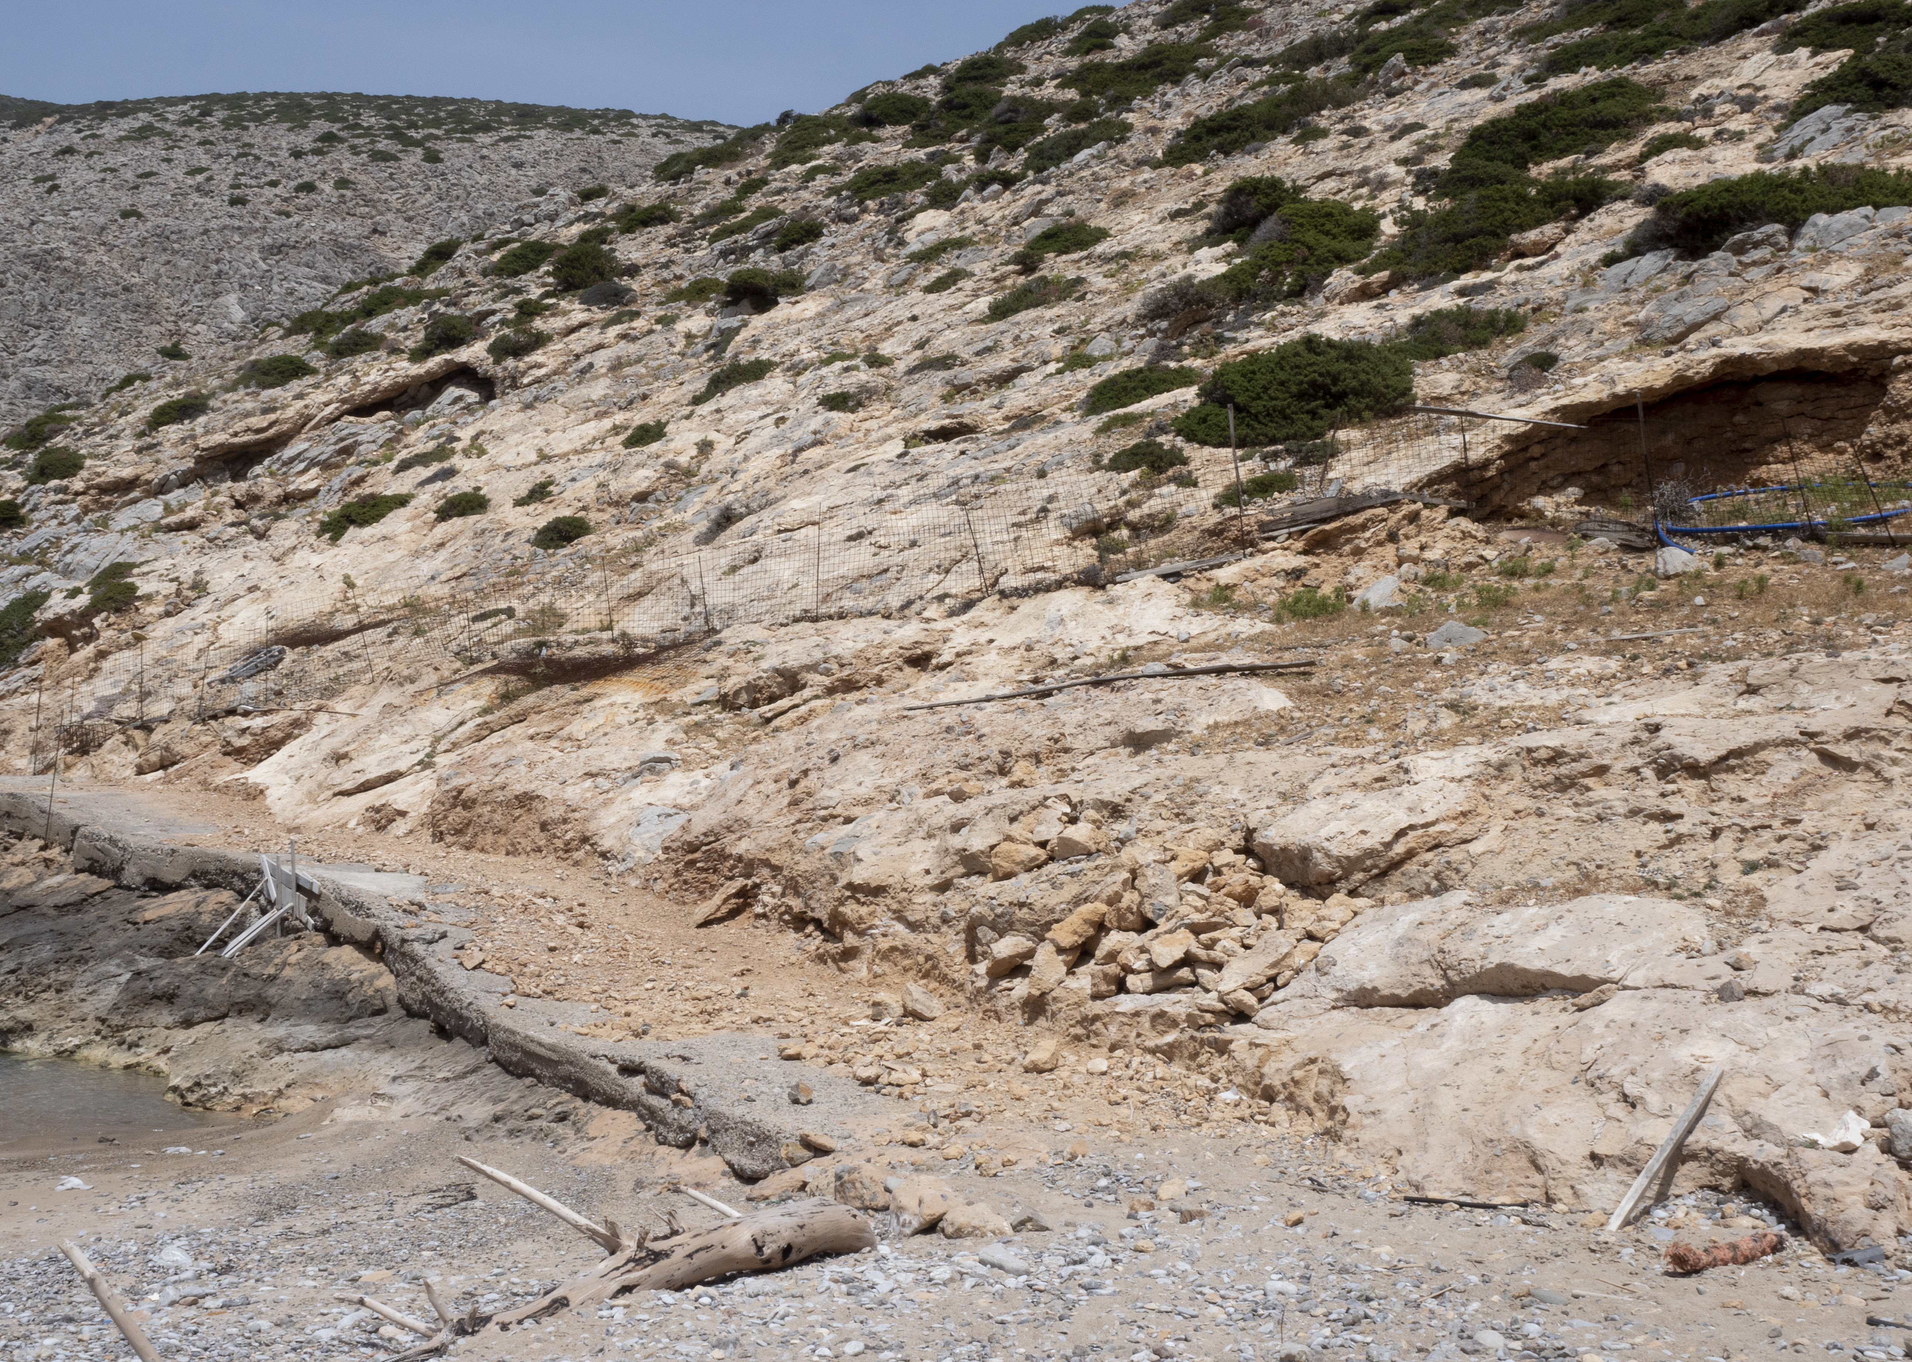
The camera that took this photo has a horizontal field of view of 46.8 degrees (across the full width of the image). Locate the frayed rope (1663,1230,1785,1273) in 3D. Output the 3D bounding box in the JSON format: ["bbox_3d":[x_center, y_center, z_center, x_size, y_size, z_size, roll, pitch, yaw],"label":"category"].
[{"bbox_3d":[2.294,1.705,6.600,0.390,0.100,0.120,0,-1,-22],"label":"frayed rope"}]

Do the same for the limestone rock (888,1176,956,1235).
[{"bbox_3d":[-0.108,1.756,7.400,0.210,0.190,0.190,0,-1,0],"label":"limestone rock"}]

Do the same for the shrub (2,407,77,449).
[{"bbox_3d":[-21.947,-6.056,53.000,1.792,1.039,1.433,0,-3,0],"label":"shrub"}]

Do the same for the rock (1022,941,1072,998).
[{"bbox_3d":[0.553,1.722,13.200,0.295,0.348,0.256,0,-3,0],"label":"rock"}]

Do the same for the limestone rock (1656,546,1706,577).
[{"bbox_3d":[5.744,-0.947,17.500,0.370,0.240,0.300,0,-1,0],"label":"limestone rock"}]

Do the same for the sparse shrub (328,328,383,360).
[{"bbox_3d":[-12.774,-7.181,47.000,1.140,0.601,0.999,0,-1,0],"label":"sparse shrub"}]

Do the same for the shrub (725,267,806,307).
[{"bbox_3d":[-3.879,-8.017,45.000,1.643,0.791,1.314,0,-3,0],"label":"shrub"}]

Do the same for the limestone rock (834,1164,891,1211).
[{"bbox_3d":[-0.393,2.131,9.300,0.239,0.195,0.173,0,-3,0],"label":"limestone rock"}]

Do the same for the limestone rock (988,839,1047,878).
[{"bbox_3d":[0.420,1.196,14.800,0.390,0.260,0.255,0,-3,0],"label":"limestone rock"}]

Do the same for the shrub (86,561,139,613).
[{"bbox_3d":[-14.884,-1.661,39.000,0.949,0.923,0.759,0,-3,0],"label":"shrub"}]

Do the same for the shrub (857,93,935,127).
[{"bbox_3d":[-1.533,-14.444,56.000,1.910,0.818,1.673,0,-1,0],"label":"shrub"}]

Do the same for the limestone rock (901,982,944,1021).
[{"bbox_3d":[-0.192,1.827,12.600,0.248,0.200,0.211,0,-2,0],"label":"limestone rock"}]

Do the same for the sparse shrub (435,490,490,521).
[{"bbox_3d":[-7.139,-2.542,32.000,0.776,0.389,0.680,0,-1,0],"label":"sparse shrub"}]

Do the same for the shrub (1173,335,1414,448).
[{"bbox_3d":[3.438,-2.944,22.500,2.400,1.120,1.800,0,-1,0],"label":"shrub"}]

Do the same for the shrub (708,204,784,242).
[{"bbox_3d":[-4.750,-10.361,50.000,1.700,0.800,1.300,0,-1,0],"label":"shrub"}]

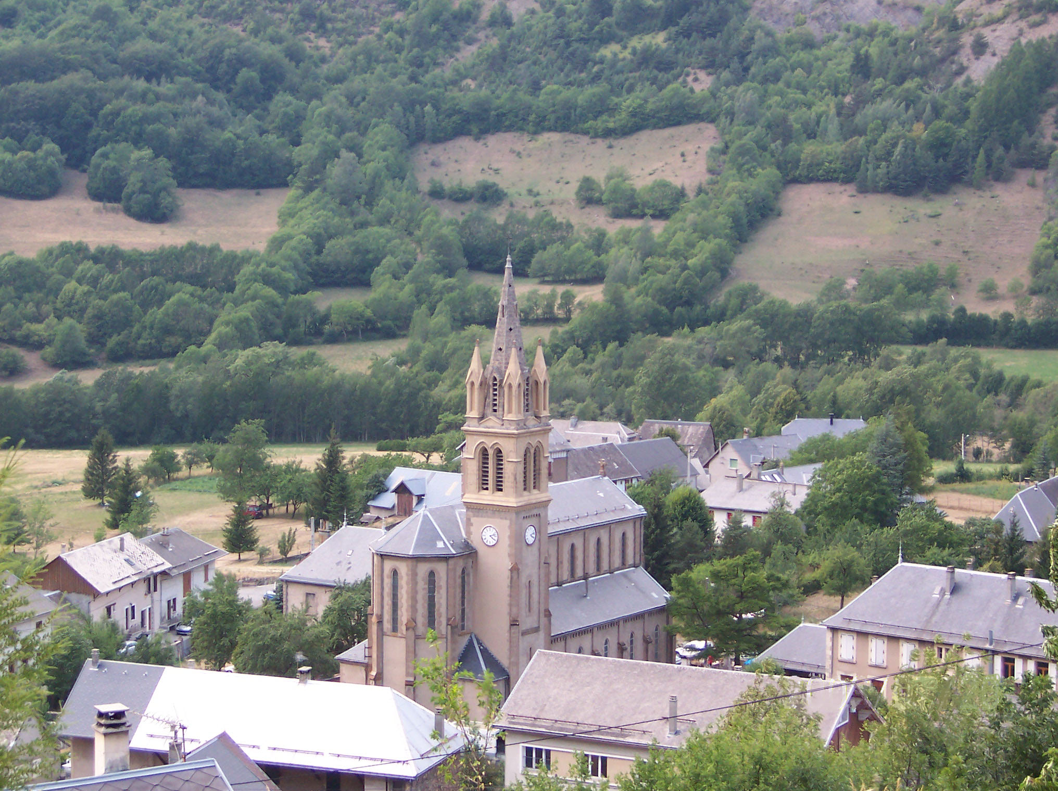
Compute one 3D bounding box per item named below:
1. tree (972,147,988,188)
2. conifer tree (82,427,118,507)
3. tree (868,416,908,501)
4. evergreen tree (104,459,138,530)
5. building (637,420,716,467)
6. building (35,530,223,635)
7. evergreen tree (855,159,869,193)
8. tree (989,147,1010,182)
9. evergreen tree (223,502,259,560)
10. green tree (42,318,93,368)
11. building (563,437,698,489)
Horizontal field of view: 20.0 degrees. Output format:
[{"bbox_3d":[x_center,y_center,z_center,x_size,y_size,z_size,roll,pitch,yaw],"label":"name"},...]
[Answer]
[{"bbox_3d":[117.523,-59.300,780.000,4.090,10.330,4.090,0,6,0],"label":"tree"},{"bbox_3d":[-56.340,9.381,393.000,4.770,9.980,4.770,0,6,0],"label":"conifer tree"},{"bbox_3d":[45.320,8.390,378.000,5.200,12.230,5.200,1,6,0],"label":"tree"},{"bbox_3d":[-47.840,11.750,352.000,4.300,8.780,4.300,1,6,0],"label":"evergreen tree"},{"bbox_3d":[20.932,7.403,419.551,11.500,8.700,7.500,4,7,35],"label":"building"},{"bbox_3d":[-40.200,17.880,295.700,10.000,8.550,31.500,2,6,15],"label":"building"},{"bbox_3d":[86.743,-57.147,780.000,3.660,8.610,3.660,0,6,0],"label":"evergreen tree"},{"bbox_3d":[122.474,-60.268,780.000,5.380,9.260,5.380,0,6,0],"label":"tree"},{"bbox_3d":[-33.467,15.749,348.000,4.230,6.820,4.230,0,6,0],"label":"evergreen tree"},{"bbox_3d":[-88.540,-10.000,575.000,9.600,9.630,9.600,1,6,0],"label":"green tree"},{"bbox_3d":[11.300,10.850,364.000,9.400,9.400,21.000,5,7,38],"label":"building"}]

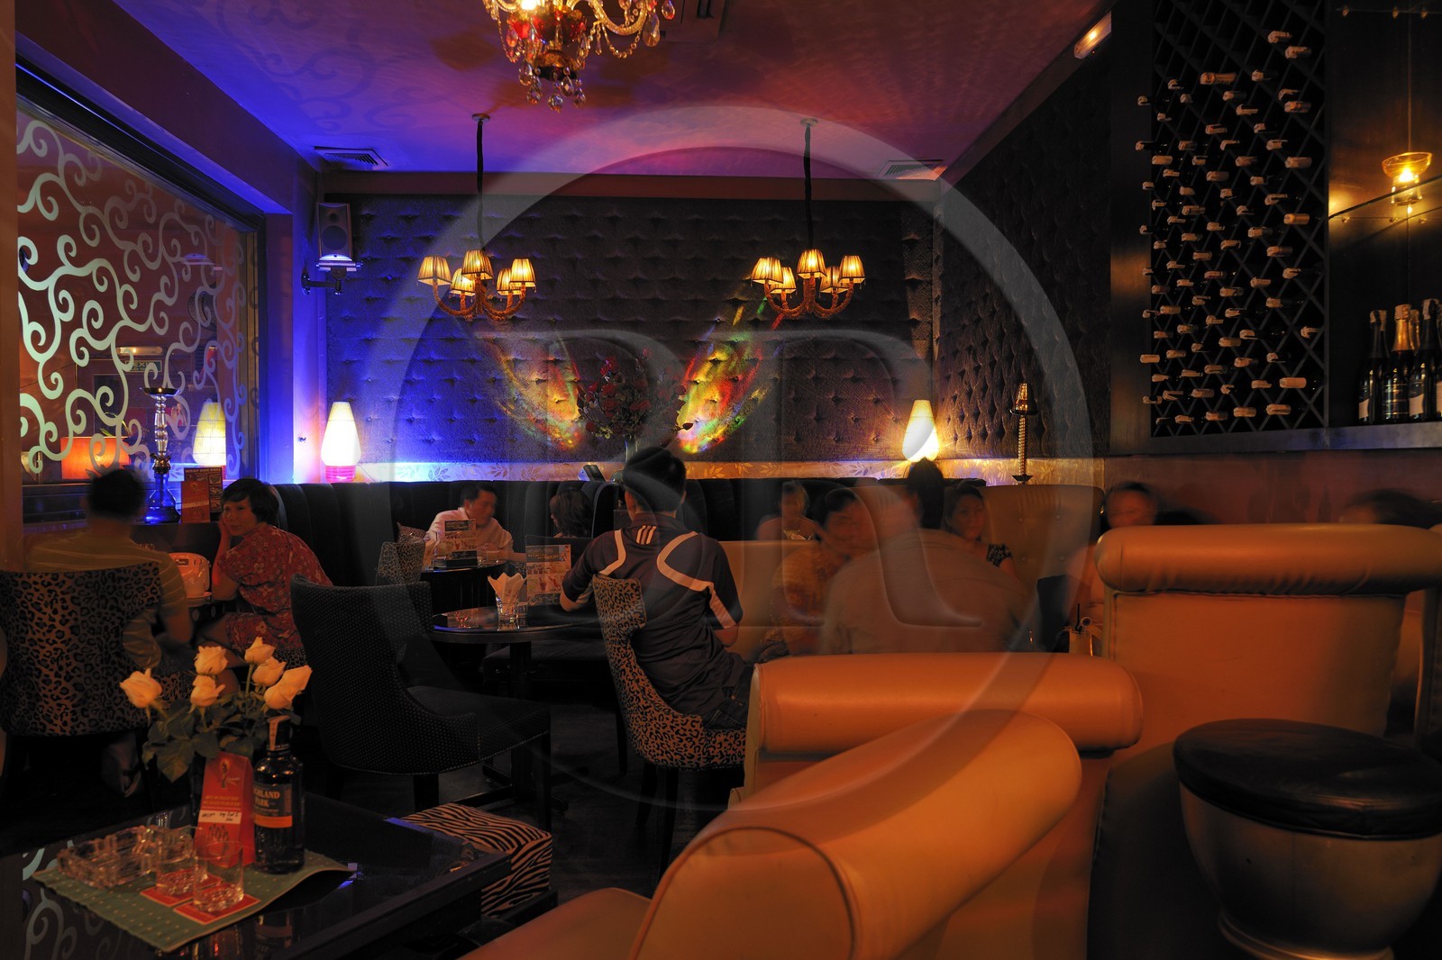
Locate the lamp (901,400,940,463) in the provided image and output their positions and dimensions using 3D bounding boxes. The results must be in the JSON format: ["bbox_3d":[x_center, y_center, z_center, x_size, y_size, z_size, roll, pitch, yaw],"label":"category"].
[{"bbox_3d":[1.273,-0.254,6.100,0.235,0.500,0.235,0,1,-3],"label":"lamp"}]

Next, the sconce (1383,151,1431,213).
[{"bbox_3d":[1.758,-0.768,2.460,0.104,0.135,0.104,0,0,2],"label":"sconce"}]

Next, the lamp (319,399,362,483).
[{"bbox_3d":[-2.295,-0.231,5.800,0.230,0.490,0.230,0,1,0],"label":"lamp"}]

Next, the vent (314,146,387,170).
[{"bbox_3d":[-2.294,-2.020,6.012,0.360,0.040,0.390,0,1,-4],"label":"vent"}]

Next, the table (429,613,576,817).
[{"bbox_3d":[-0.783,0.882,3.757,0.710,0.700,0.710,0,1,-3],"label":"table"}]

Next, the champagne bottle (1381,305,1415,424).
[{"bbox_3d":[1.753,-0.293,2.470,0.089,0.312,0.089,0,0,2],"label":"champagne bottle"}]

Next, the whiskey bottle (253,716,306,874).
[{"bbox_3d":[-0.762,0.539,1.660,0.082,0.253,0.080,0,1,15],"label":"whiskey bottle"}]

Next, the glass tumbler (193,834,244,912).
[{"bbox_3d":[-0.791,0.620,1.511,0.074,0.096,0.074,0,1,-4],"label":"glass tumbler"}]

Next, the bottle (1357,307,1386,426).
[{"bbox_3d":[1.744,-0.299,2.550,0.090,0.304,0.090,0,1,-4],"label":"bottle"}]

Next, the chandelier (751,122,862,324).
[{"bbox_3d":[0.477,-1.422,5.250,0.640,1.080,0.630,0,1,-3],"label":"chandelier"}]

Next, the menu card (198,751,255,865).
[{"bbox_3d":[-0.913,0.603,1.760,0.096,0.200,0.055,0,0,9],"label":"menu card"}]

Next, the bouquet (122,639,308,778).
[{"bbox_3d":[-0.957,0.436,1.820,0.340,0.265,0.270,0,0,0],"label":"bouquet"}]

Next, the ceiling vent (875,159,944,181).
[{"bbox_3d":[1.211,-1.983,6.130,0.380,0.030,0.380,0,1,-3],"label":"ceiling vent"}]

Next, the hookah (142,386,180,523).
[{"bbox_3d":[-2.445,-0.116,4.200,0.145,0.578,0.145,0,1,-4],"label":"hookah"}]

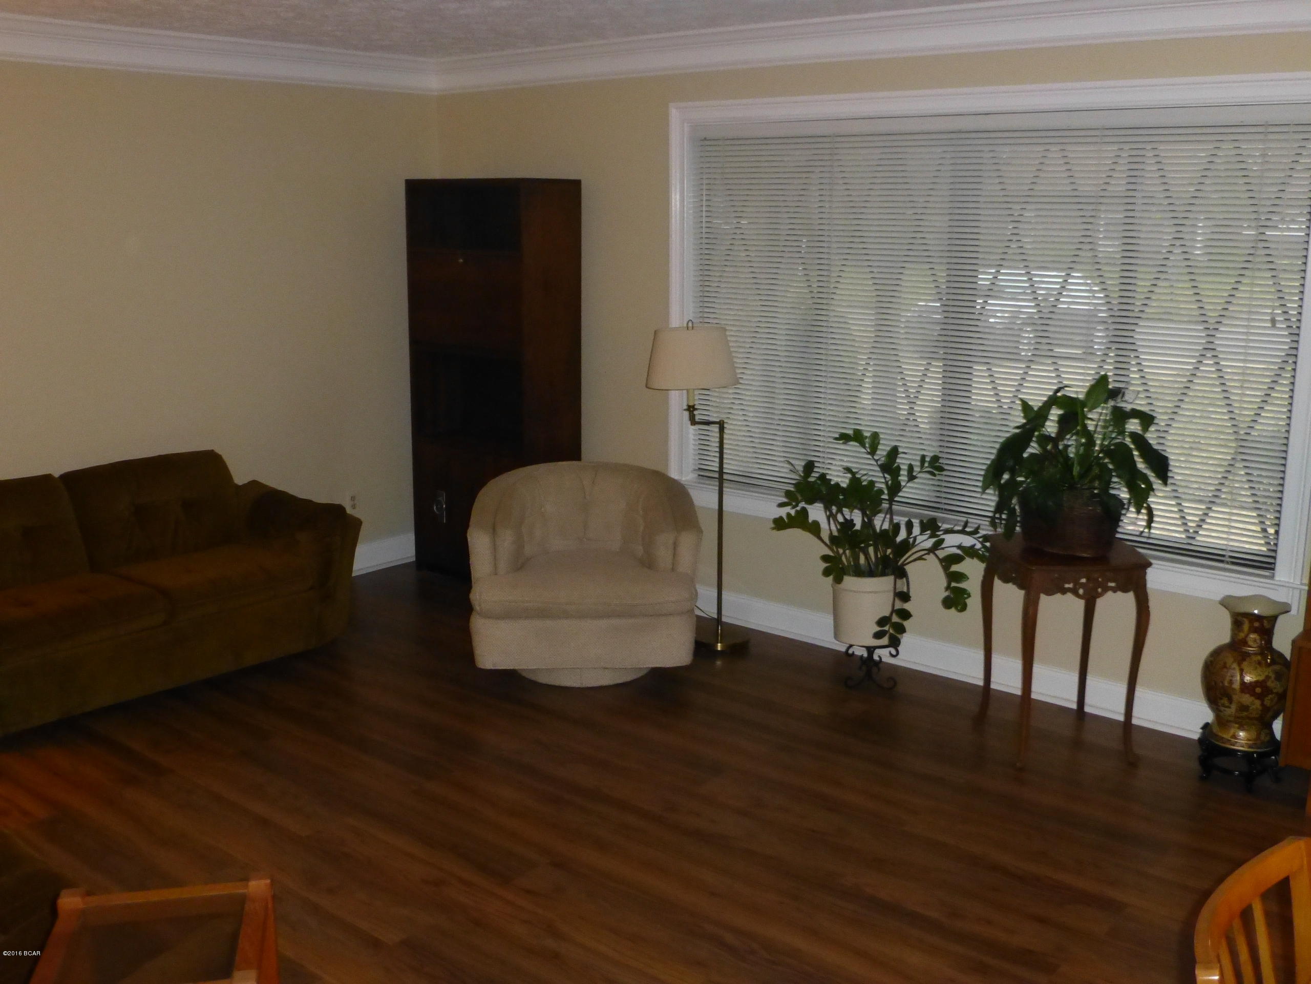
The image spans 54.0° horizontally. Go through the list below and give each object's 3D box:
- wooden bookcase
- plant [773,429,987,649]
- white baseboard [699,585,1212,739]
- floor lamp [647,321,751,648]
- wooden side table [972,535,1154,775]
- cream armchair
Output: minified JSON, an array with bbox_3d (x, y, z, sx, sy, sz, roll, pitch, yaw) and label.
[{"bbox_3d":[-0.760,-0.494,5.986,0.743,1.861,0.342,10,17,38],"label":"wooden bookcase"},{"bbox_3d":[0.814,0.164,4.722,0.779,0.774,0.648,2,13,10],"label":"plant"},{"bbox_3d":[1.004,0.620,5.004,2.430,0.139,0.025,10,17,38],"label":"white baseboard"},{"bbox_3d":[0.179,-0.027,5.184,0.427,1.314,0.360,1,13,3],"label":"floor lamp"},{"bbox_3d":[1.331,0.514,4.252,0.396,0.684,0.396,-1,13,-6],"label":"wooden side table"},{"bbox_3d":[-0.287,0.306,5.036,0.850,0.731,0.747,-1,13,-3],"label":"cream armchair"}]

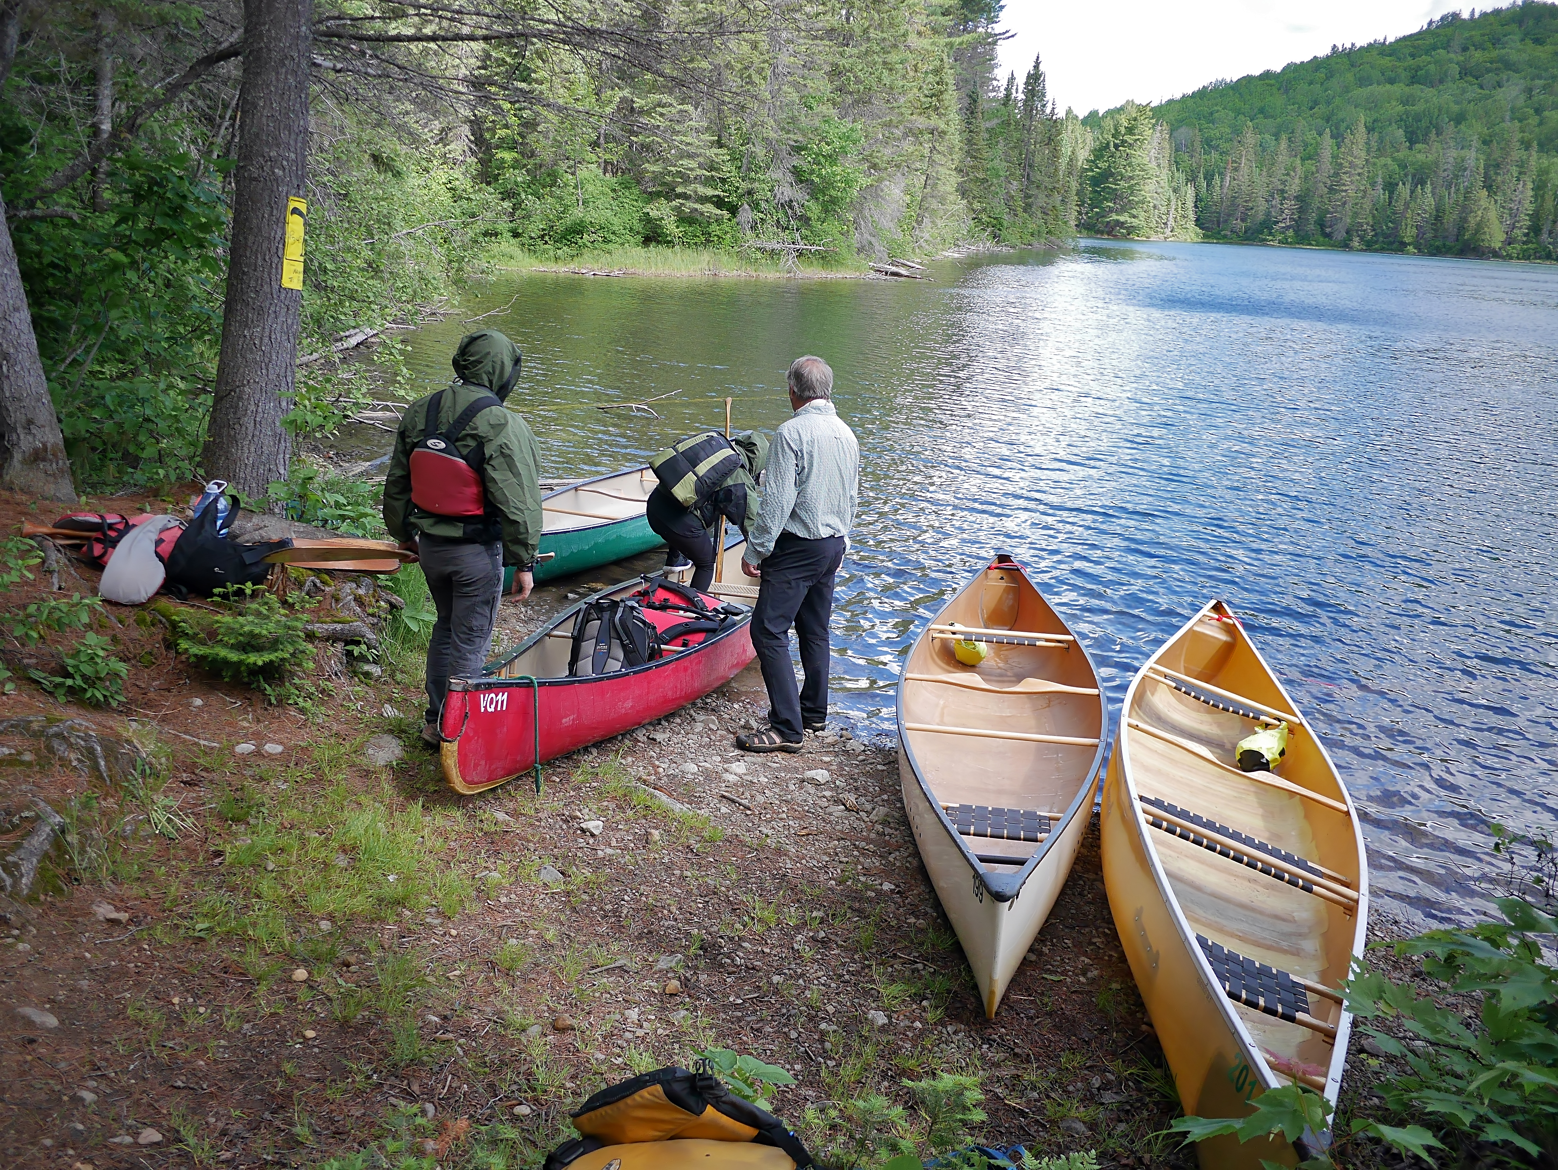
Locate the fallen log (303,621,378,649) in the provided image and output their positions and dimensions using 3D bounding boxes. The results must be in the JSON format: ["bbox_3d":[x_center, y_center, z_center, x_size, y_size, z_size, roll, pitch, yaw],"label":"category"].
[{"bbox_3d":[-1.551,0.177,4.480,0.270,0.085,0.090,1,16,0],"label":"fallen log"}]

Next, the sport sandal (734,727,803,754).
[{"bbox_3d":[-0.045,0.717,5.780,0.300,0.100,0.110,2,16,2],"label":"sport sandal"}]

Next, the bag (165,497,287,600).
[{"bbox_3d":[-2.045,-0.135,4.650,0.420,0.340,0.240,-2,16,-11],"label":"bag"}]

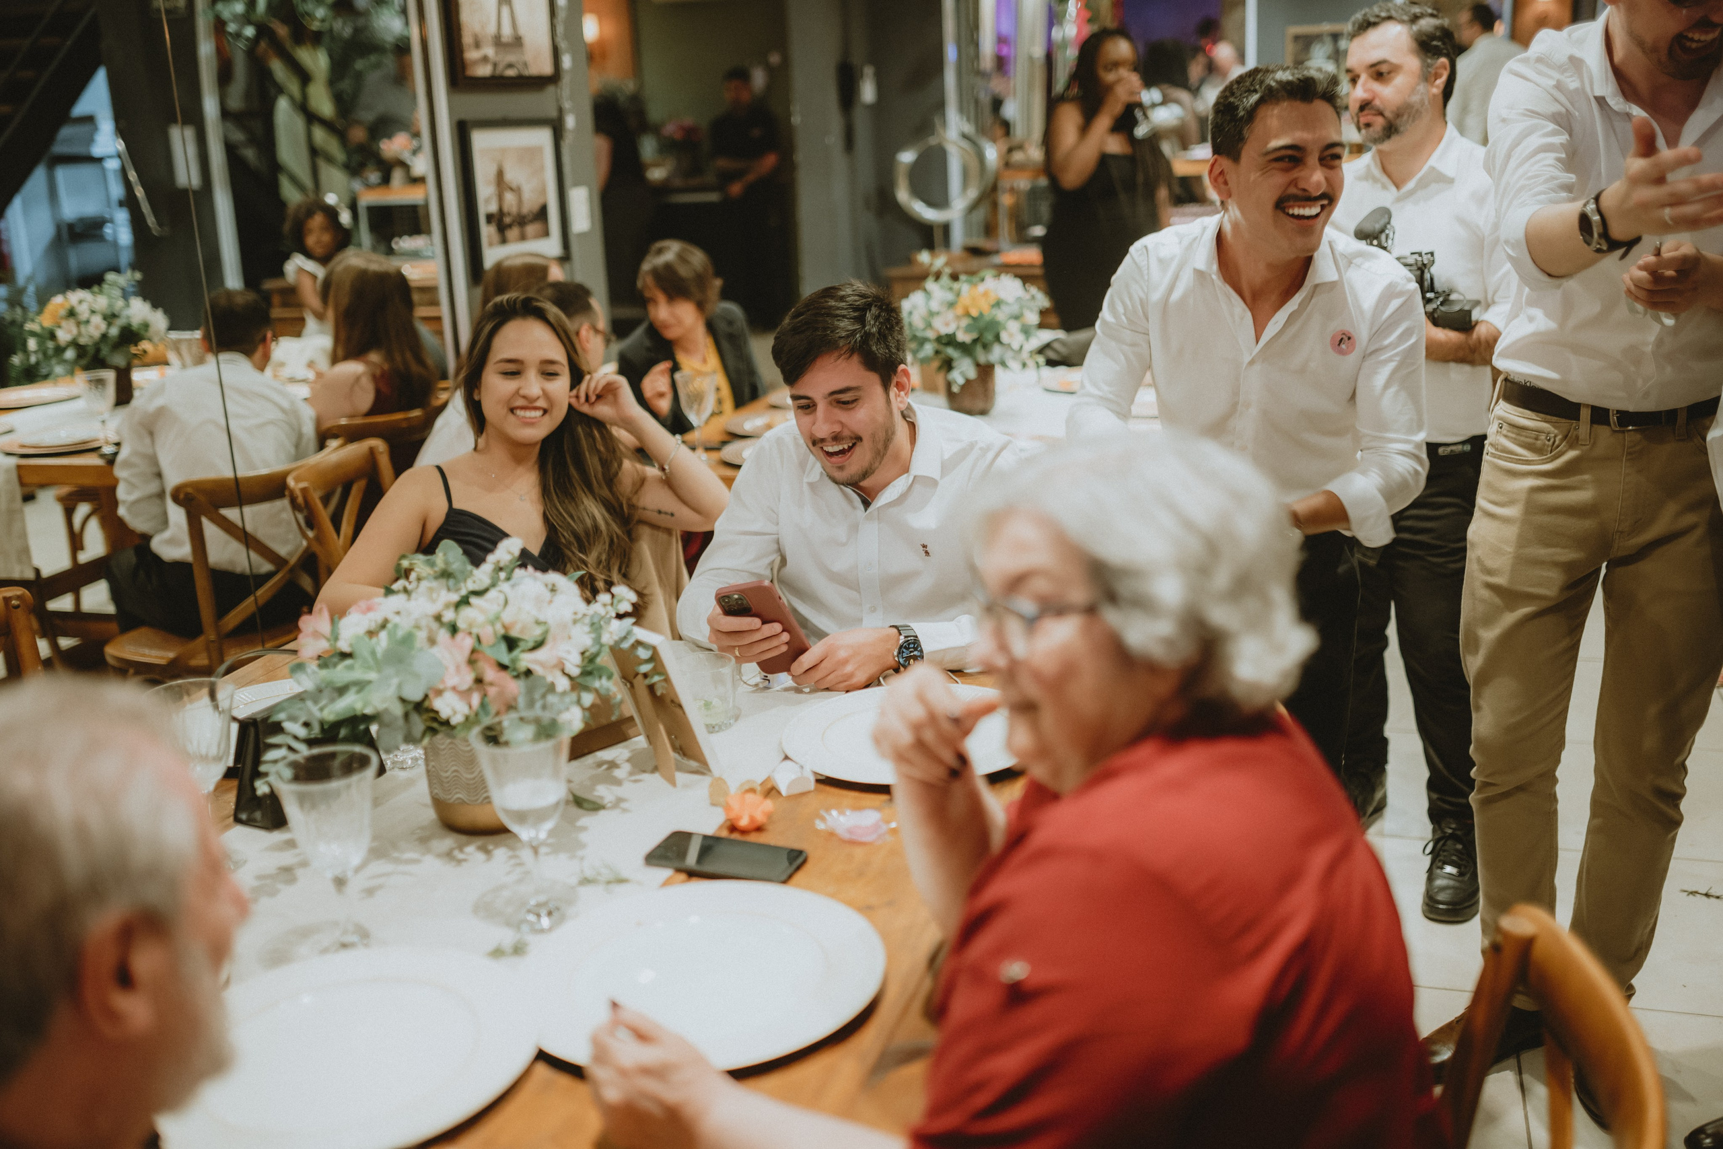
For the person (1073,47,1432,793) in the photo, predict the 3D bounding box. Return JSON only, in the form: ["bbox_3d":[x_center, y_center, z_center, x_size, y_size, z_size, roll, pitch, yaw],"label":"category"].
[{"bbox_3d":[0.592,0.025,2.491,0.520,1.510,0.500,1,16,14],"label":"person"}]

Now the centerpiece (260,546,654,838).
[{"bbox_3d":[-0.410,0.118,1.757,0.380,0.290,0.360,-3,15,0],"label":"centerpiece"}]

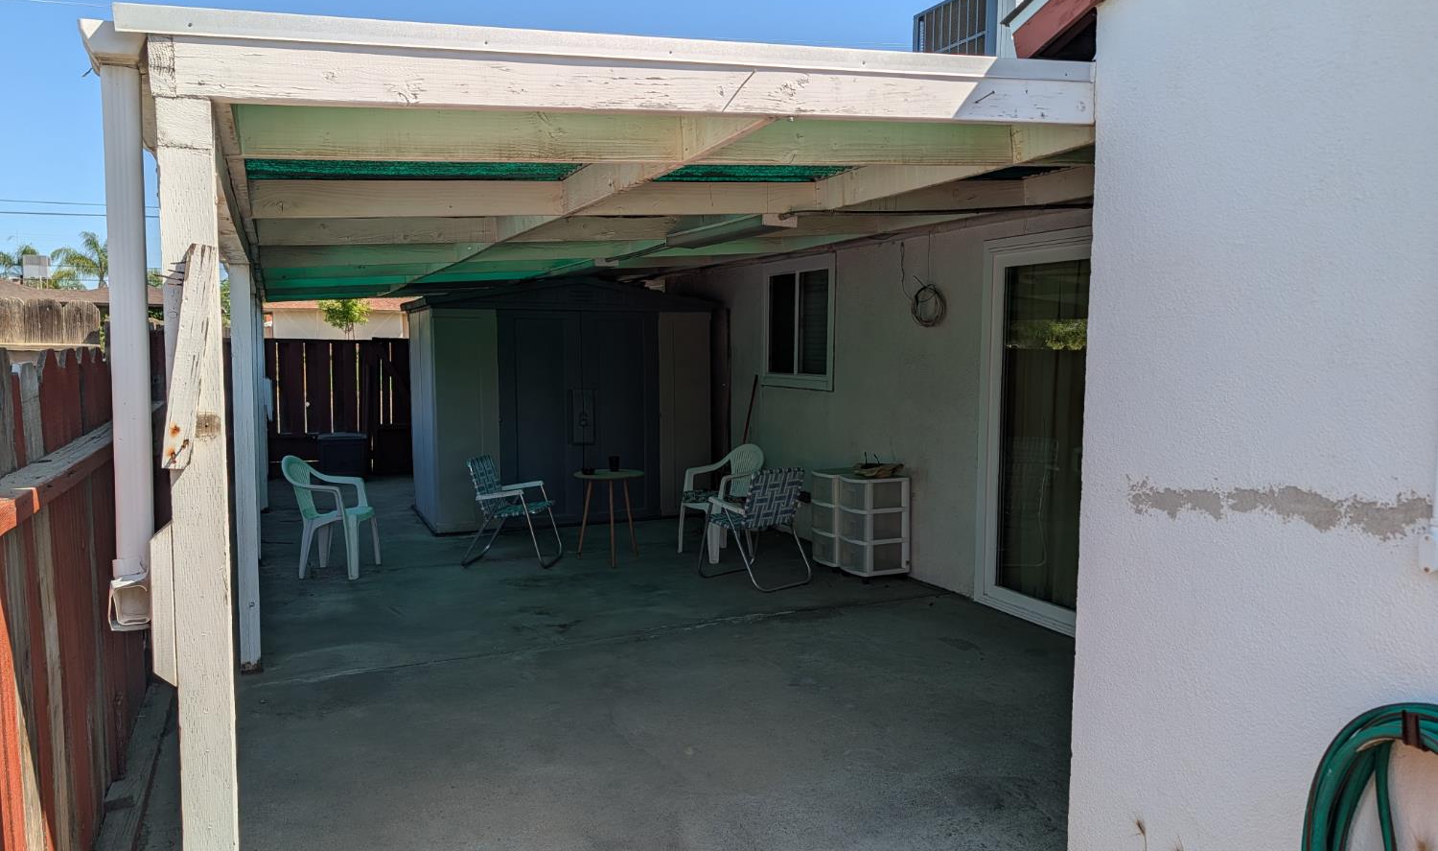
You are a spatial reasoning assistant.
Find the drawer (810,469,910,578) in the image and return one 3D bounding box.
[{"bbox_3d":[0.910,0.648,6.602,0.363,0.644,0.640,-2,5,-29],"label":"drawer"}]

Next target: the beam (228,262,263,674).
[{"bbox_3d":[-2.237,0.209,4.719,0.089,1.914,0.089,-2,5,-24],"label":"beam"}]

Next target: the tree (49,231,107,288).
[{"bbox_3d":[-28.570,-5.565,46.255,4.800,6.705,4.800,-2,5,-24],"label":"tree"}]

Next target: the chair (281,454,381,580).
[{"bbox_3d":[-2.625,0.598,6.782,0.540,0.800,0.540,0,4,0],"label":"chair"}]

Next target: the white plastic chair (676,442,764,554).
[{"bbox_3d":[0.027,0.540,7.236,0.540,0.790,0.540,-2,5,-32],"label":"white plastic chair"}]

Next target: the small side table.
[{"bbox_3d":[-0.765,0.648,7.034,0.489,0.622,0.489,0,4,0],"label":"small side table"}]

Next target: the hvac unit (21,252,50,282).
[{"bbox_3d":[-24.612,-5.690,36.000,0.760,0.850,0.760,-2,5,-24],"label":"hvac unit"}]

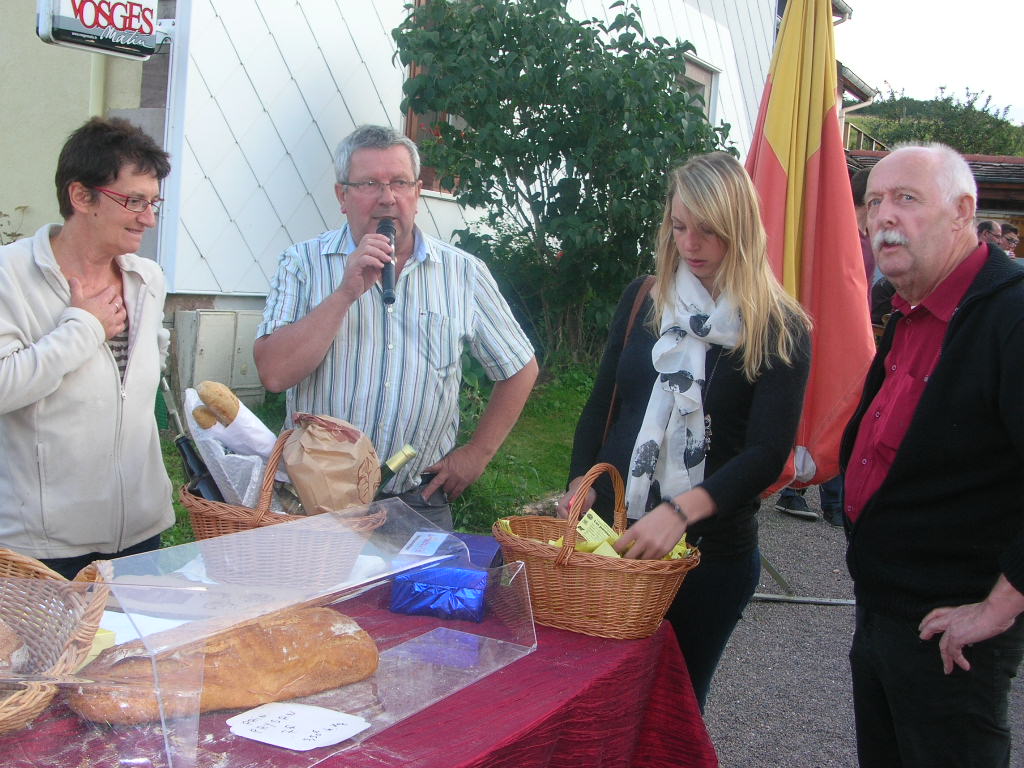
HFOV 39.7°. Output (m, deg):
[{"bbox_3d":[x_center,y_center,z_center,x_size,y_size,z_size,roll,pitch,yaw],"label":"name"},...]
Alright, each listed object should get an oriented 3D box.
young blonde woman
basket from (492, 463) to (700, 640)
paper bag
[{"bbox_3d":[0.357,0.387,2.840,0.470,1.680,0.410,7,5,28],"label":"young blonde woman"},{"bbox_3d":[0.167,0.299,2.720,0.400,0.300,0.300,6,5,23],"label":"basket"},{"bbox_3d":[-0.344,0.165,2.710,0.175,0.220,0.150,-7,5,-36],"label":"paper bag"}]

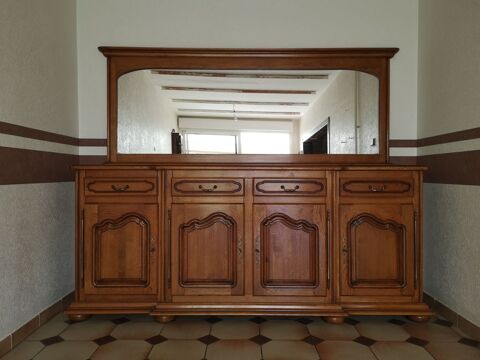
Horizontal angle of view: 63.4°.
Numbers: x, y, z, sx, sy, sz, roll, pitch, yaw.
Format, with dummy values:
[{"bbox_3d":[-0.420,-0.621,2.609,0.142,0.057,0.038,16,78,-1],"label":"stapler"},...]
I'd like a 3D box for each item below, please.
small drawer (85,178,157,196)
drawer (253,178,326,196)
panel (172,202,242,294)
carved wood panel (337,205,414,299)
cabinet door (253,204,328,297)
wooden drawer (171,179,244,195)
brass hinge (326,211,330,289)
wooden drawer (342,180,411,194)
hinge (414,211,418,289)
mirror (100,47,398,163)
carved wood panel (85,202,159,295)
[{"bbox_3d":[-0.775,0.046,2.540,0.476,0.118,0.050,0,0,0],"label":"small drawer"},{"bbox_3d":[0.322,0.046,2.510,0.448,0.097,0.025,0,0,0],"label":"drawer"},{"bbox_3d":[-0.206,0.453,2.510,0.472,0.593,0.040,0,0,0],"label":"panel"},{"bbox_3d":[0.887,0.458,2.534,0.490,0.599,0.030,0,1,0],"label":"carved wood panel"},{"bbox_3d":[0.320,0.452,2.508,0.472,0.592,0.030,0,1,0],"label":"cabinet door"},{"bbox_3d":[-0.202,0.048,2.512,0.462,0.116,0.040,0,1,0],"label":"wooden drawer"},{"bbox_3d":[0.567,0.447,2.496,0.024,0.503,0.020,0,1,0],"label":"brass hinge"},{"bbox_3d":[0.895,0.048,2.540,0.445,0.088,0.025,0,0,0],"label":"wooden drawer"},{"bbox_3d":[1.151,0.455,2.535,0.026,0.511,0.022,0,0,0],"label":"hinge"},{"bbox_3d":[0.068,-0.548,2.892,2.185,0.853,0.100,0,1,0],"label":"mirror"},{"bbox_3d":[-0.776,0.459,2.547,0.489,0.601,0.030,0,1,0],"label":"carved wood panel"}]

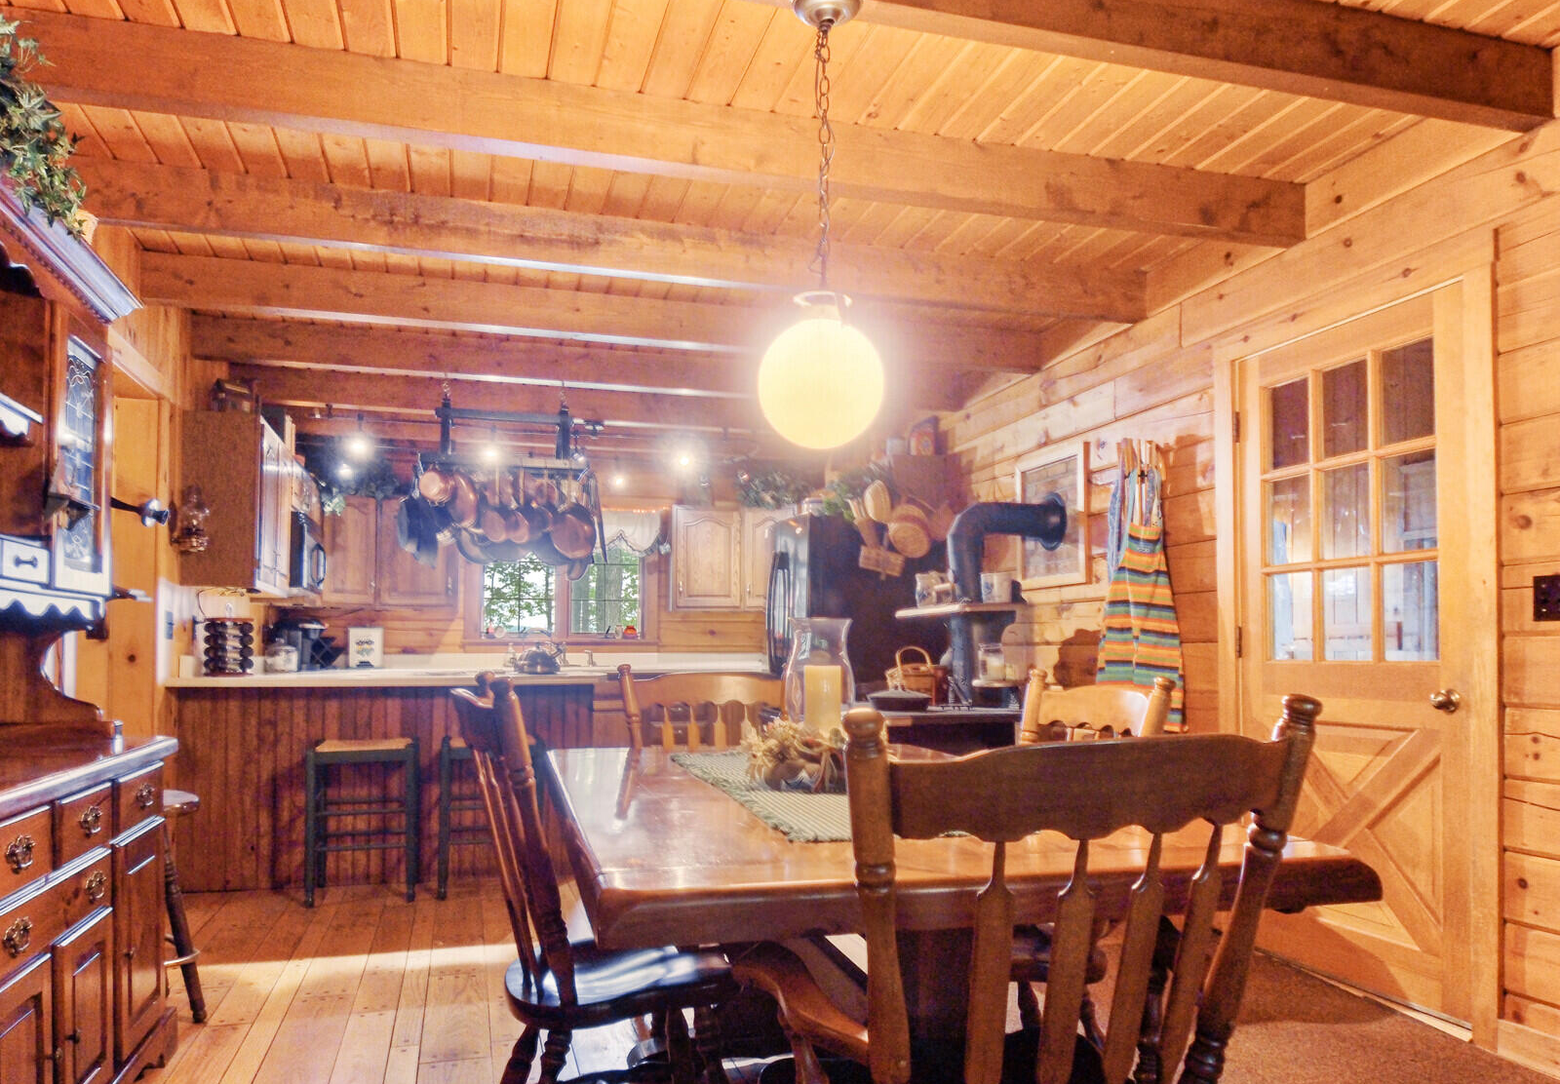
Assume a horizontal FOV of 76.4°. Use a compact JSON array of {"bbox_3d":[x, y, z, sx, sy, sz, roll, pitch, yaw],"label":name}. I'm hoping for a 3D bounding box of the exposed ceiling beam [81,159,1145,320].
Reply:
[{"bbox_3d":[-0.344,-1.016,3.446,3.660,0.178,0.085,2,-5,-15],"label":"exposed ceiling beam"}]

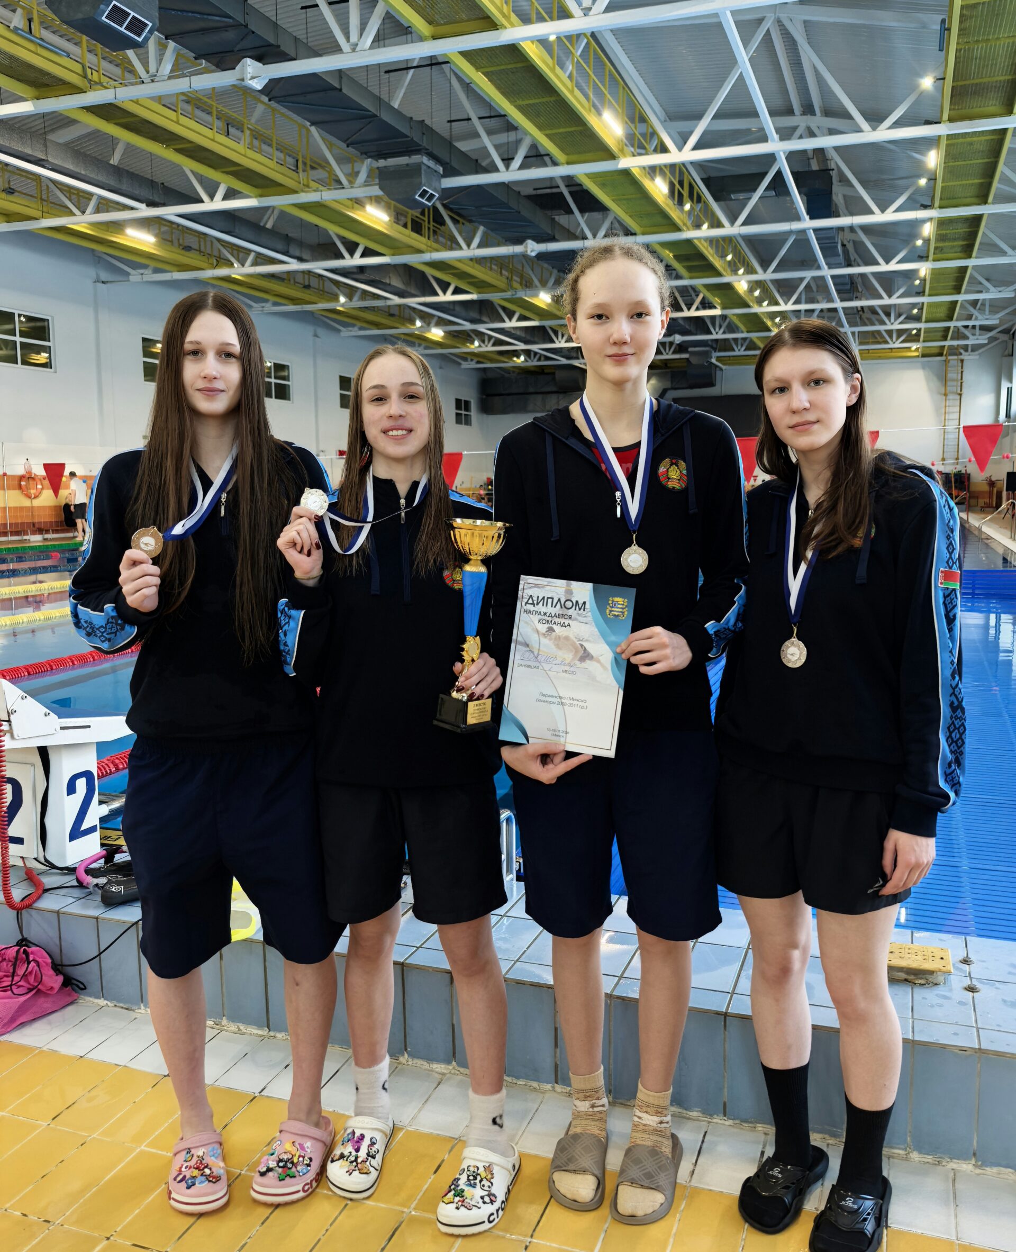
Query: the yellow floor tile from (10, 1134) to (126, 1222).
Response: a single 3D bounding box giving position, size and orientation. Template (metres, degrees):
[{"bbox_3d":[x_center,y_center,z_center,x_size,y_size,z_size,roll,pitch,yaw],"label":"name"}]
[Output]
[{"bbox_3d":[-0.883,1.133,2.163,0.120,0.010,0.244,2,8,19],"label":"yellow floor tile"}]

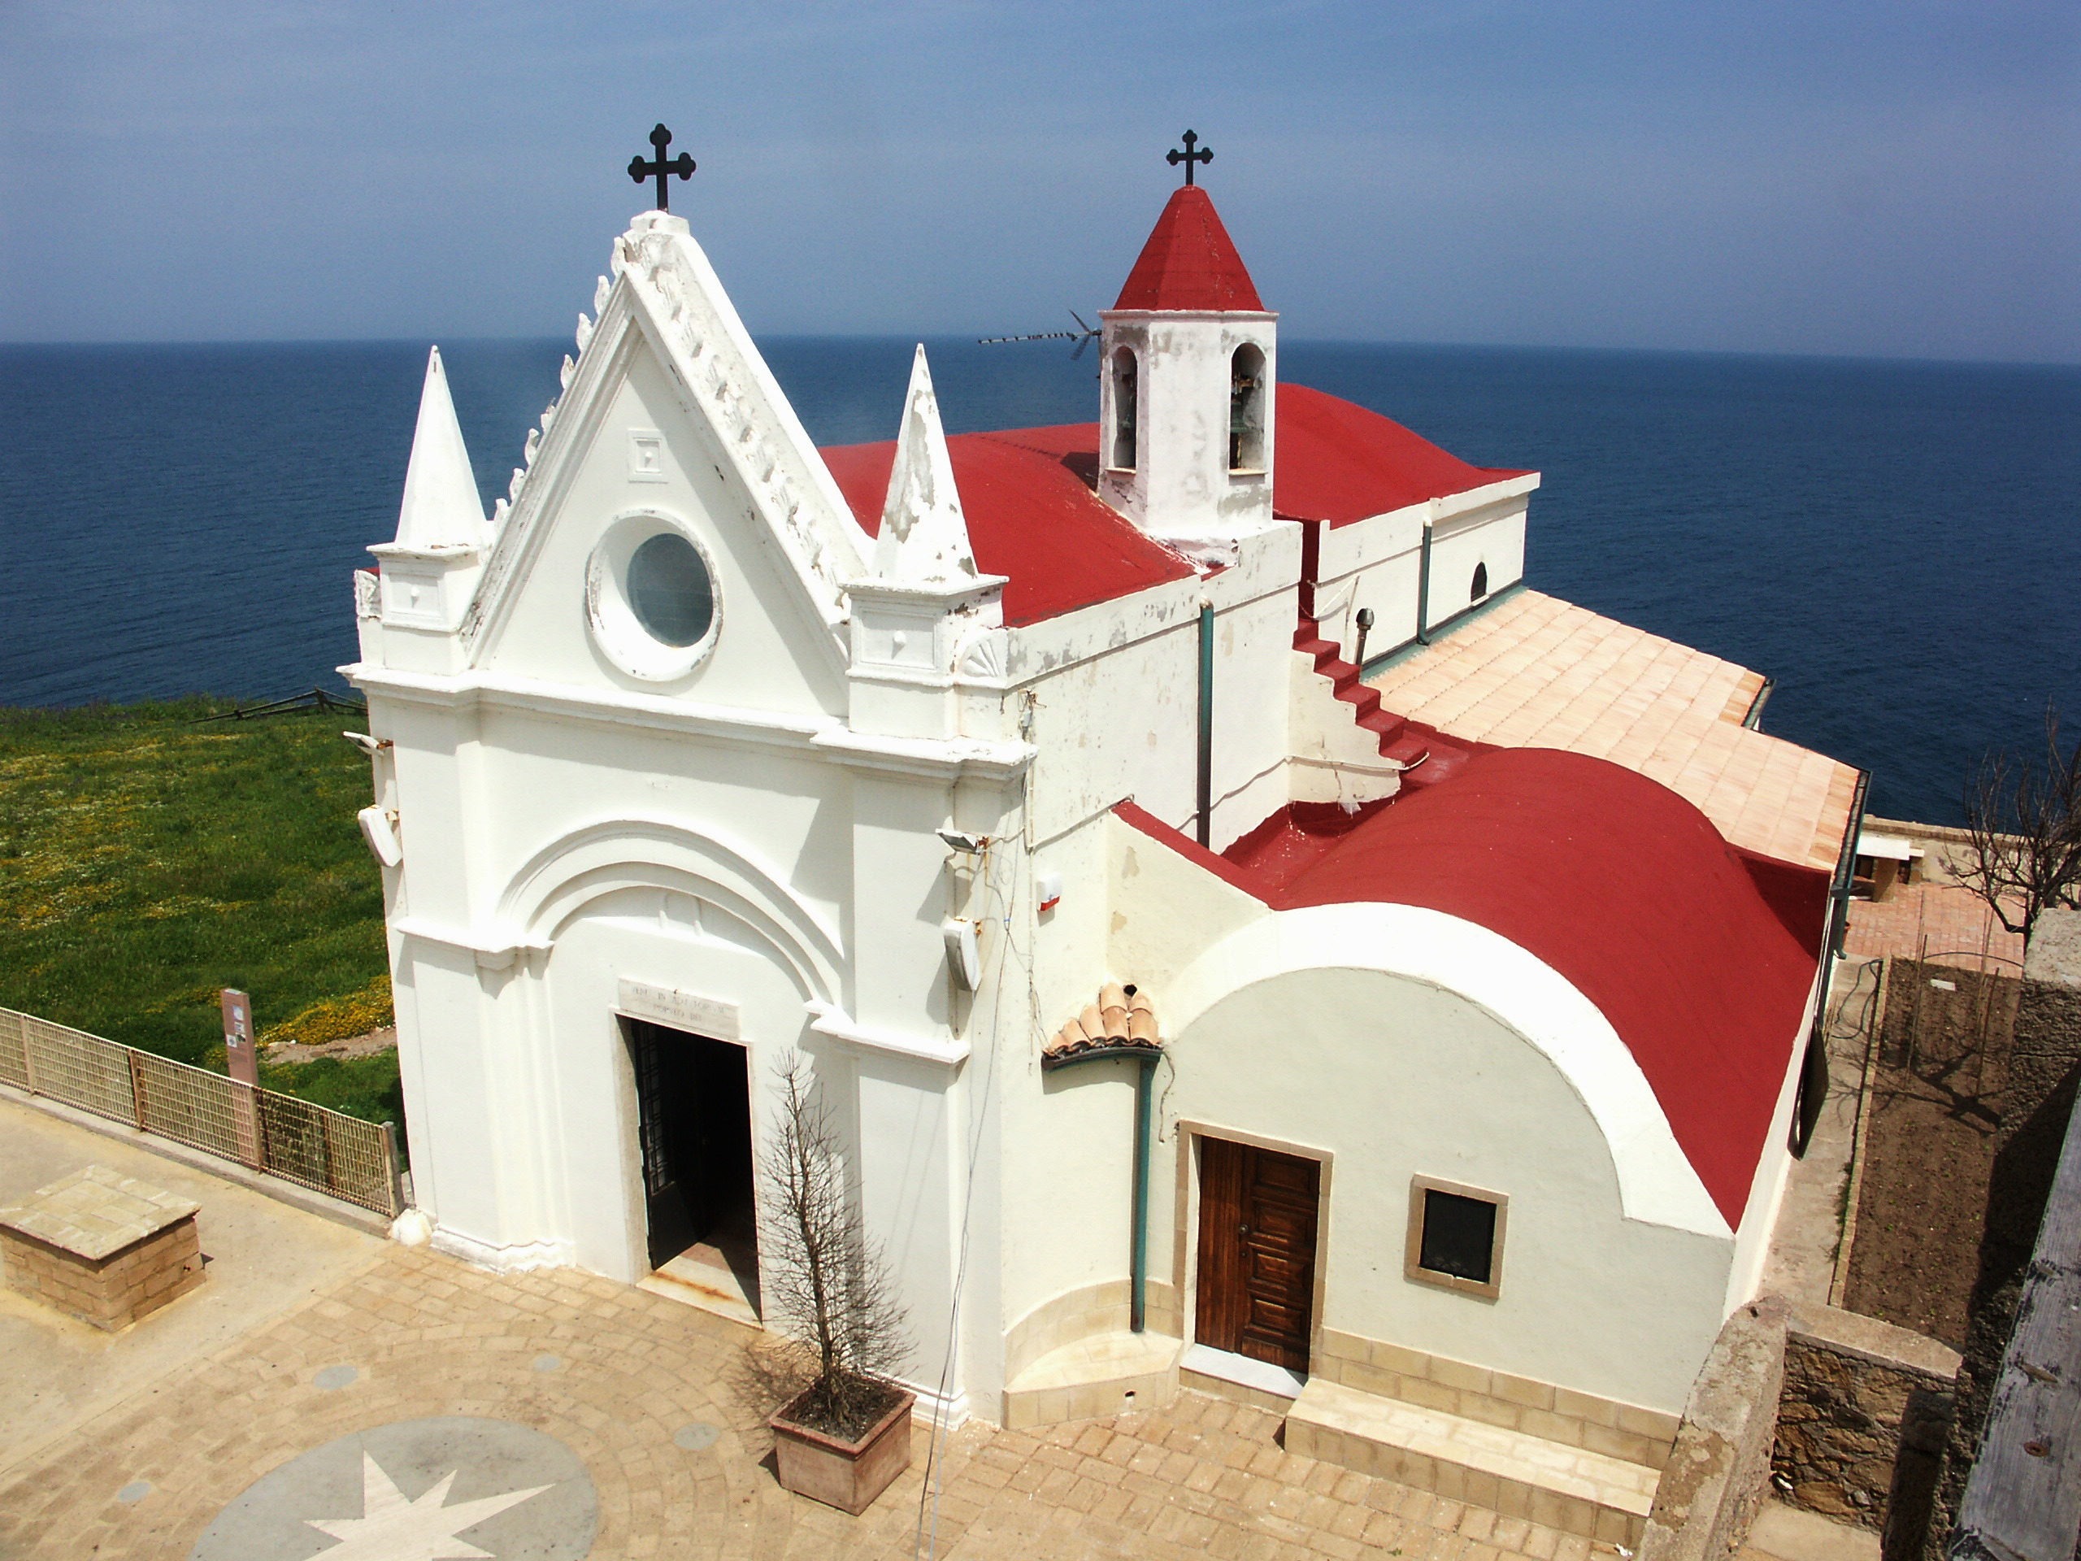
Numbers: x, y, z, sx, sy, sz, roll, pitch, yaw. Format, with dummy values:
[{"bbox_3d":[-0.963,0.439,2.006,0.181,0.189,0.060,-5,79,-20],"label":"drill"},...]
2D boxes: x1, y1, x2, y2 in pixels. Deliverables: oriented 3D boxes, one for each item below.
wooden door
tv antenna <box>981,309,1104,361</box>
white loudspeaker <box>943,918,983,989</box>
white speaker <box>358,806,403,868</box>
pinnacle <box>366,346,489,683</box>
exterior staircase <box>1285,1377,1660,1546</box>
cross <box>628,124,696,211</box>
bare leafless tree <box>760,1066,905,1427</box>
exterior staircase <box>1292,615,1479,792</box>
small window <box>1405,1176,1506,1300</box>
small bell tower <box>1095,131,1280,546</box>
[{"bbox_3d":[1.891,4.030,14.479,1.082,2.094,0.079,8,16,24],"label":"wooden door"},{"bbox_3d":[0.009,-4.949,18.735,1.320,0.528,0.396,1,14,0],"label":"tv antenna"},{"bbox_3d":[-0.581,1.328,12.802,0.160,0.530,0.170,8,32,28],"label":"white loudspeaker"},{"bbox_3d":[-6.006,0.522,15.355,0.159,0.537,0.164,11,34,34],"label":"white speaker"},{"bbox_3d":[-5.329,-2.438,15.118,0.942,2.834,0.986,8,16,24],"label":"pinnacle"},{"bbox_3d":[3.401,5.440,13.440,2.808,0.334,0.626,8,16,24],"label":"exterior staircase"},{"bbox_3d":[-3.037,-4.920,13.559,0.651,0.669,0.062,8,16,24],"label":"cross"},{"bbox_3d":[-1.677,3.685,13.408,1.232,3.010,1.188,1,14,0],"label":"bare leafless tree"},{"bbox_3d":[3.873,-0.882,19.424,1.672,1.804,1.100,8,16,24],"label":"exterior staircase"},{"bbox_3d":[3.301,3.636,13.343,0.730,0.924,0.141,8,16,24],"label":"small window"},{"bbox_3d":[1.622,-4.642,17.973,1.918,4.255,1.918,8,16,24],"label":"small bell tower"}]

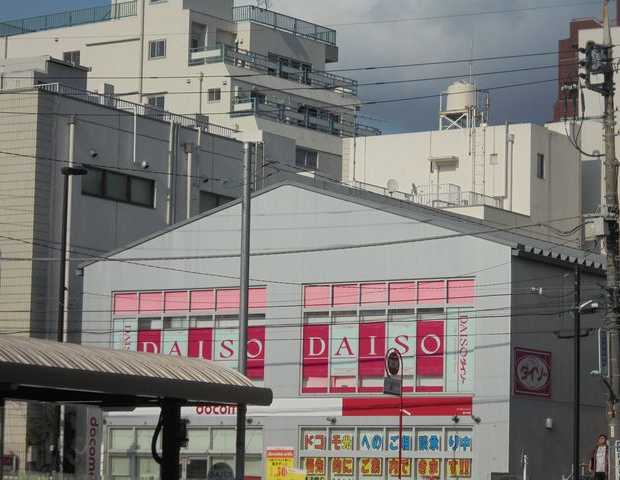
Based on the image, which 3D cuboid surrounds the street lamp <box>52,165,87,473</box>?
[{"bbox_3d":[-5.668,2.252,53.033,0.630,8.000,0.320,0,-7,10],"label":"street lamp"}]

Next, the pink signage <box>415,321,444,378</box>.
[{"bbox_3d":[3.094,2.790,58.114,0.810,1.420,0.050,-3,-8,33],"label":"pink signage"}]

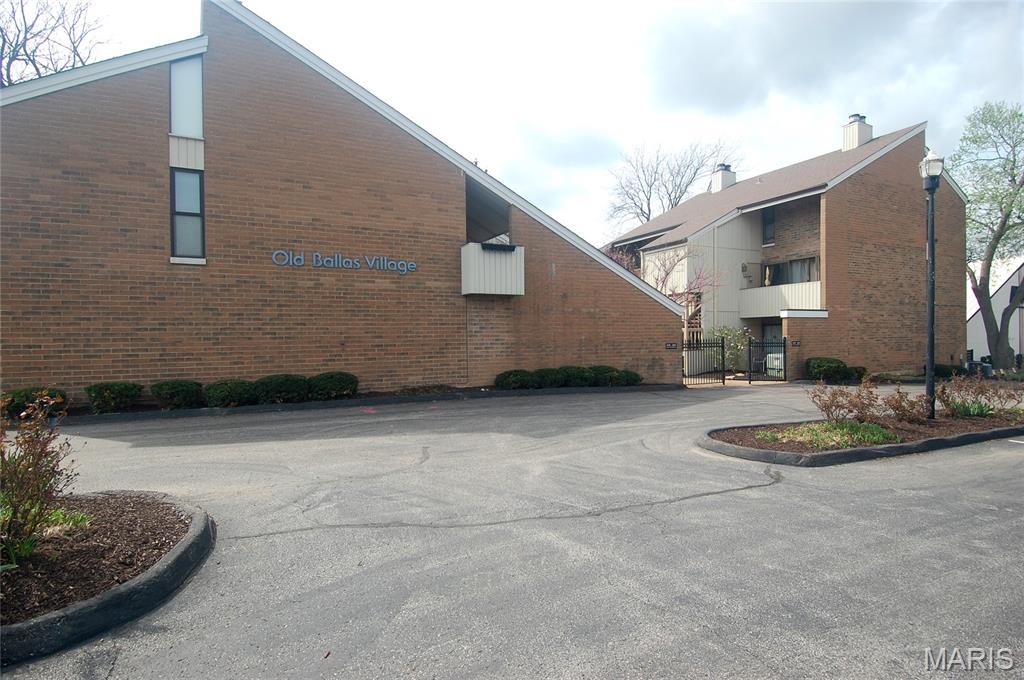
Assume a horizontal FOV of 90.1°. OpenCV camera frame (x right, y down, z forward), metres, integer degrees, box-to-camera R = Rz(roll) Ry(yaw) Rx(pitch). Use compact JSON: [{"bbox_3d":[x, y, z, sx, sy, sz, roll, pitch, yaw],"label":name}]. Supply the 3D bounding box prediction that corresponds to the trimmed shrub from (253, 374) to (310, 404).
[{"bbox_3d":[-4.785,1.020,10.653,1.100,0.570,0.950,-1,0,-25],"label":"trimmed shrub"}]

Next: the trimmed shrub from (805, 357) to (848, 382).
[{"bbox_3d":[11.160,1.048,18.178,1.320,0.920,1.100,-1,0,-25],"label":"trimmed shrub"}]

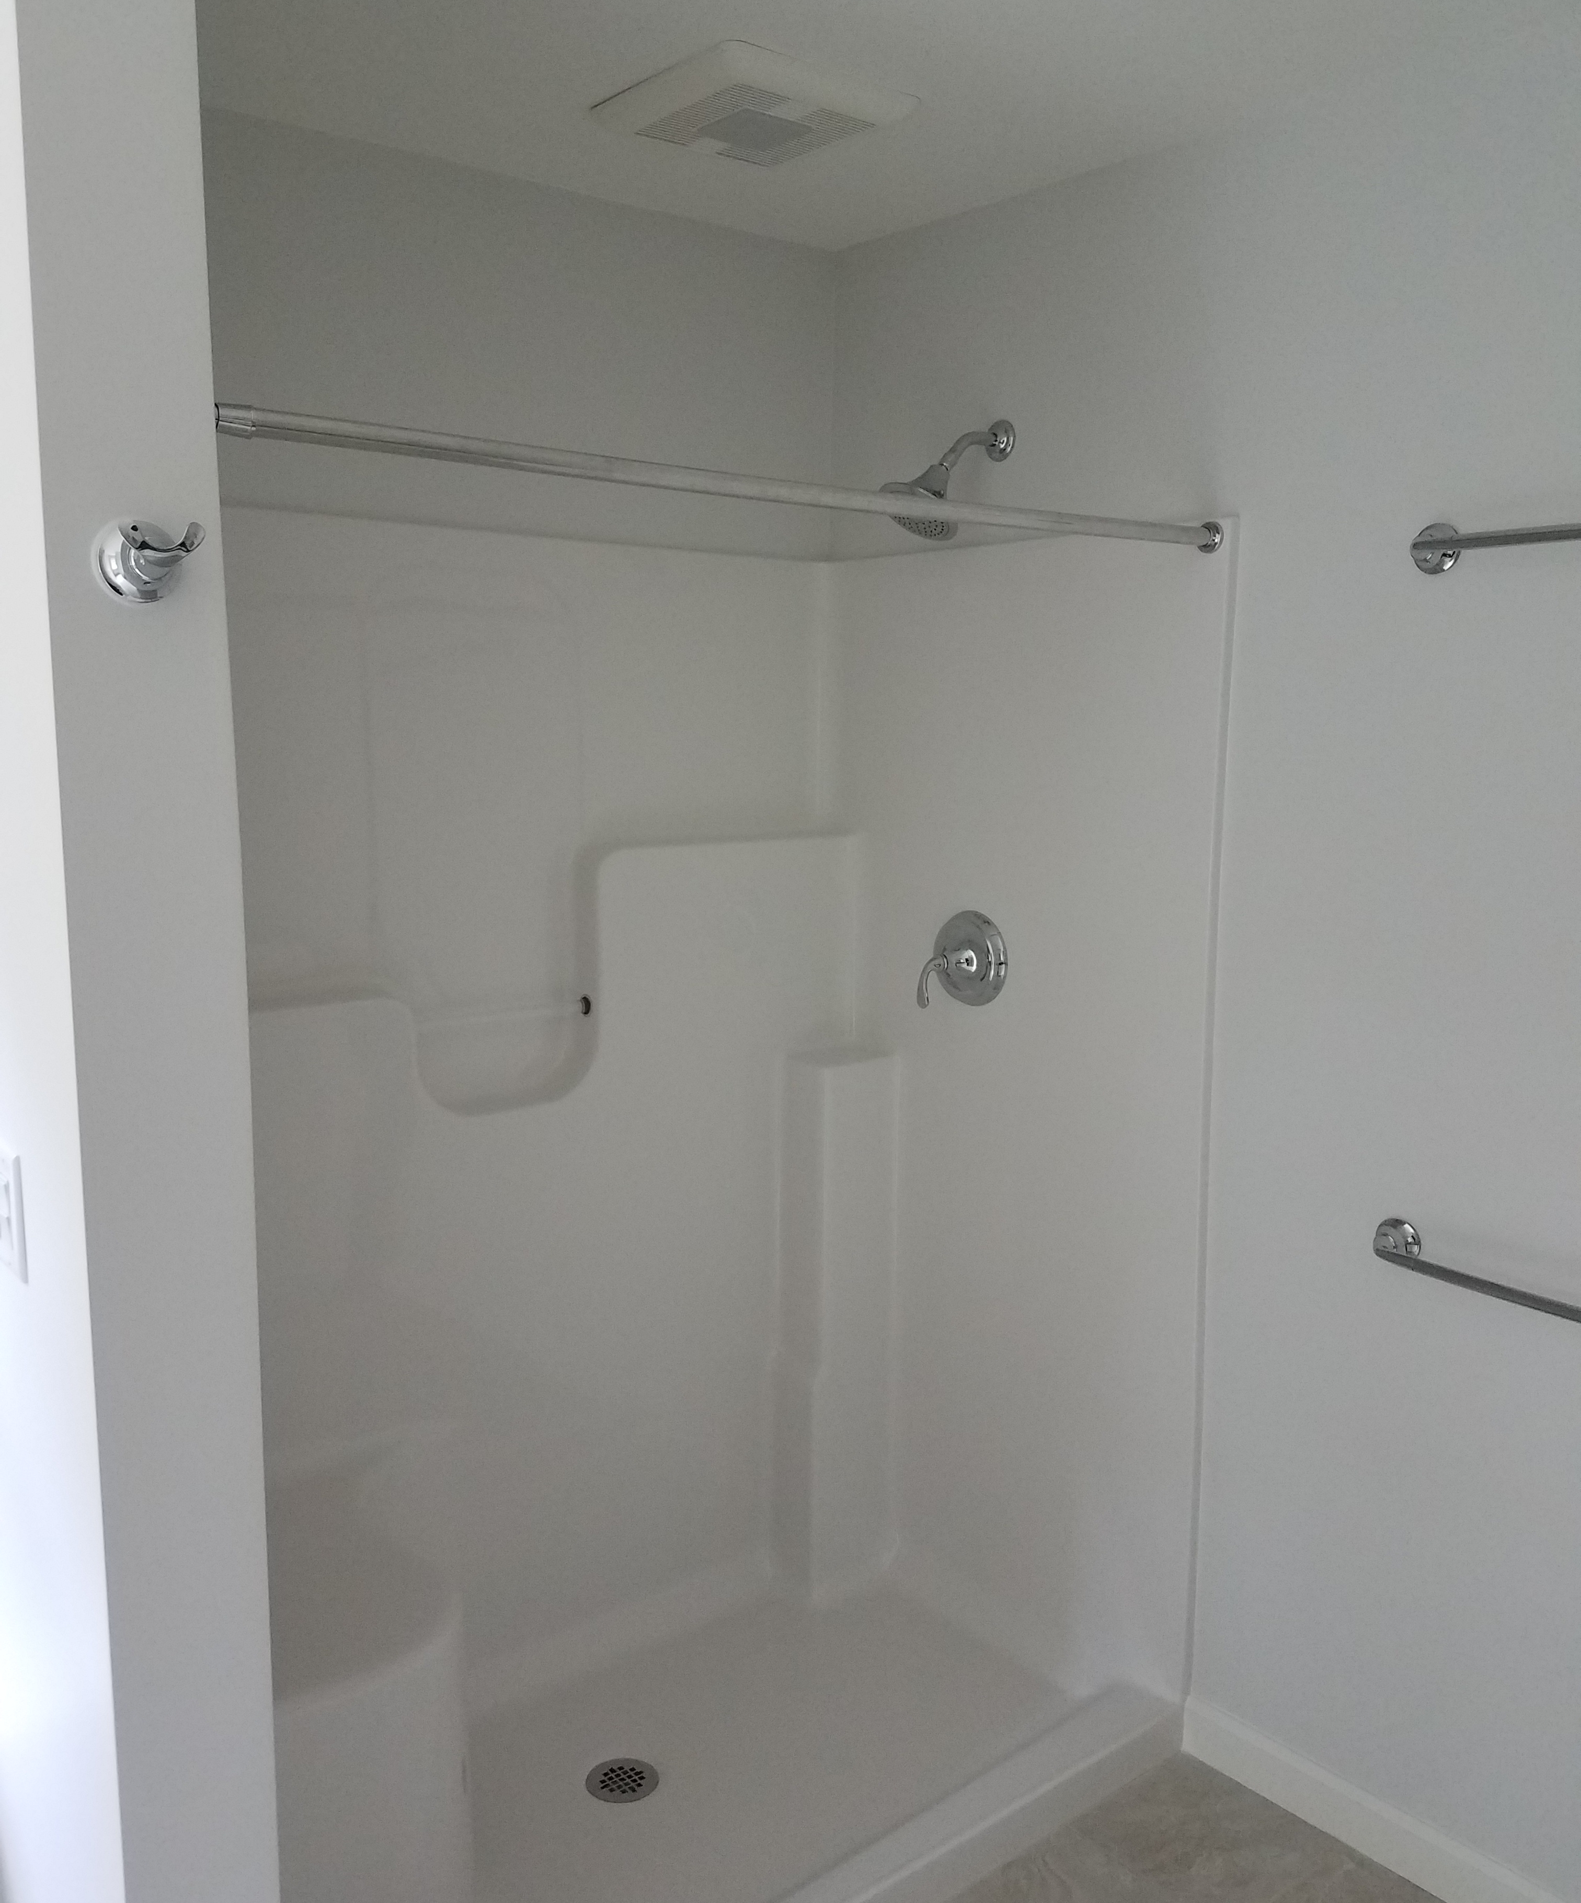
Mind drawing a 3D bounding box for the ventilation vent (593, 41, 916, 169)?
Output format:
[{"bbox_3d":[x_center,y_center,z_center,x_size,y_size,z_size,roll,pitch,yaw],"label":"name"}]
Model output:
[{"bbox_3d":[-0.049,-1.143,2.175,0.325,0.032,0.320,-6,10,-39],"label":"ventilation vent"}]

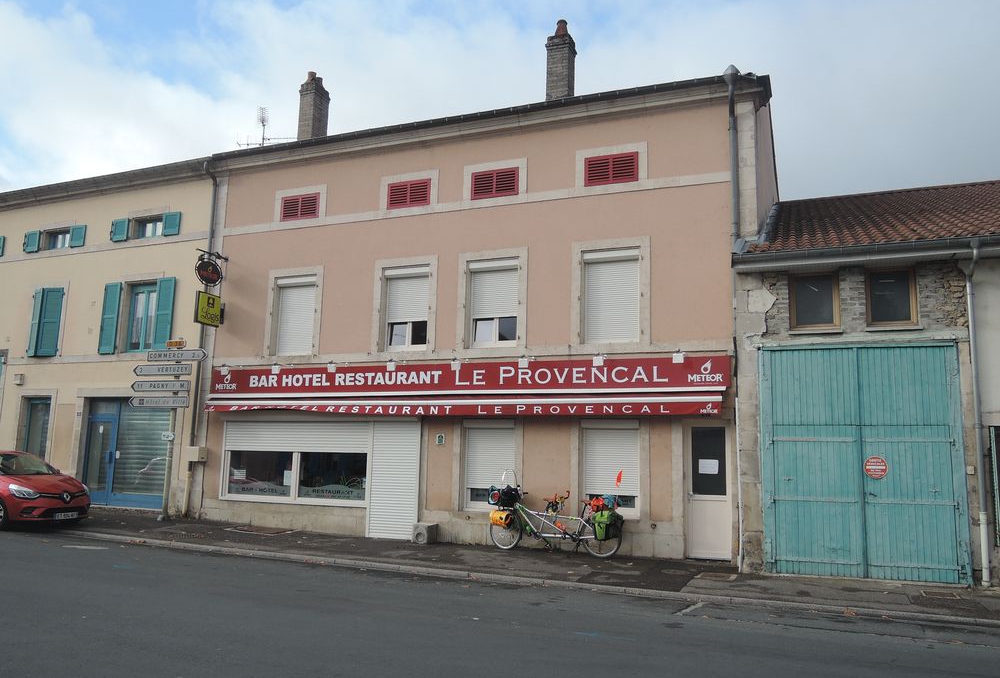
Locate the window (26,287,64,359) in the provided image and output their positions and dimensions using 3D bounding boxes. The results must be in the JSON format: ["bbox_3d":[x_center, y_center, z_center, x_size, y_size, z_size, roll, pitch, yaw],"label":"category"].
[{"bbox_3d":[-11.215,-0.416,19.922,1.030,1.710,0.180,-3,-9,24],"label":"window"}]

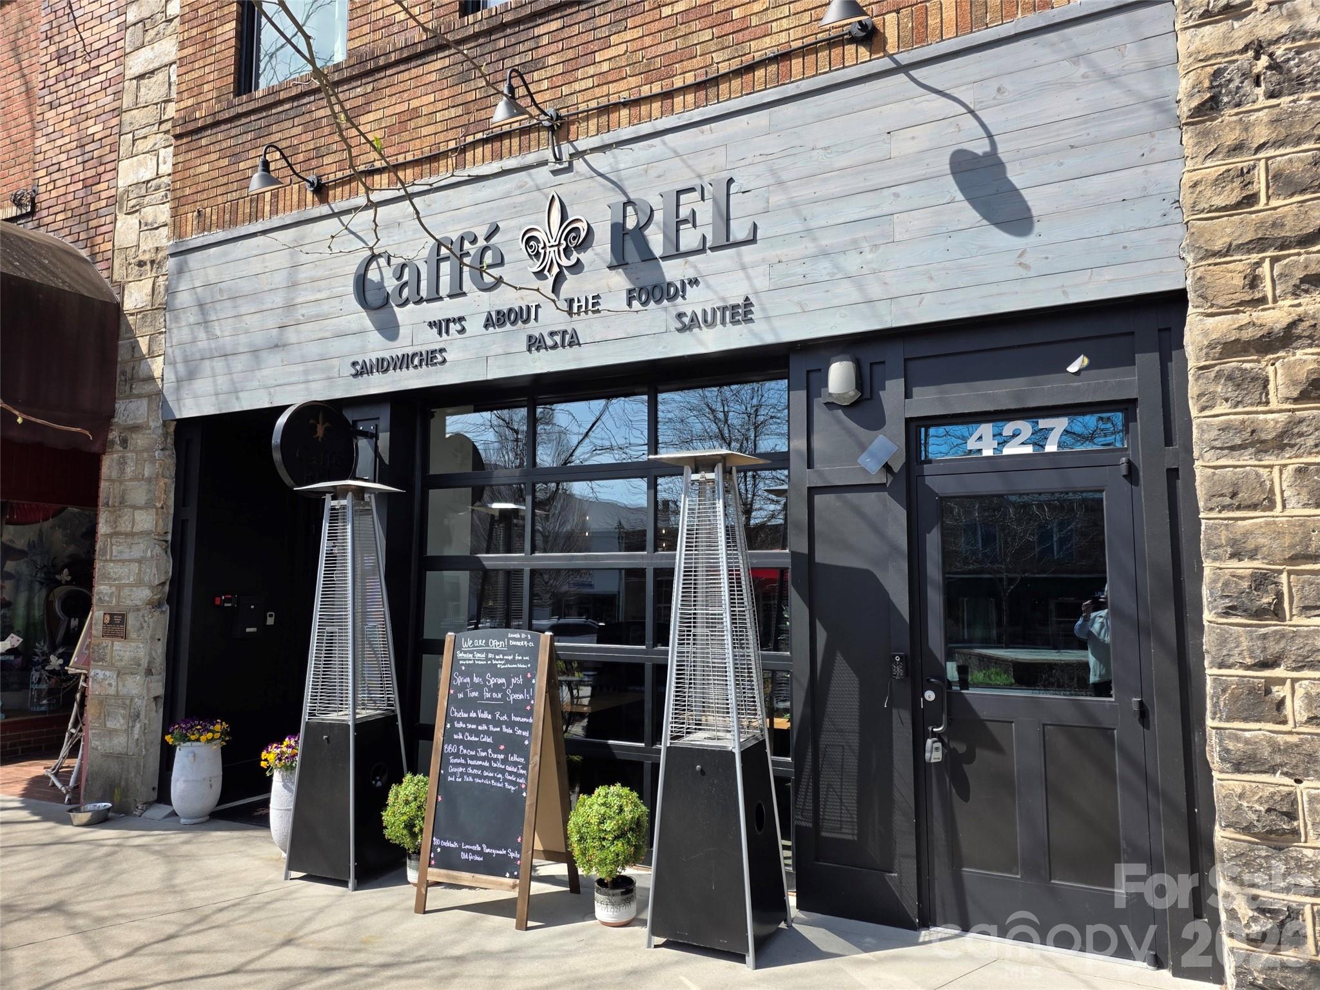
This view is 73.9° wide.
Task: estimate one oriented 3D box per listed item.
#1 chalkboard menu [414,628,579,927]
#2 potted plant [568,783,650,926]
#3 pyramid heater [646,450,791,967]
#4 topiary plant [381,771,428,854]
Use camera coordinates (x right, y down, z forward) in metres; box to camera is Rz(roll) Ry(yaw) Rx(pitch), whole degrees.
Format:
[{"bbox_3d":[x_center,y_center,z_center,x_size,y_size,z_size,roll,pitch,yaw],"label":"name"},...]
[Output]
[{"bbox_3d":[-0.814,1.412,4.584,0.639,1.383,0.535,-2,-6,22],"label":"chalkboard menu"},{"bbox_3d":[-0.229,1.745,4.301,0.383,0.644,0.383,0,-6,0],"label":"potted plant"},{"bbox_3d":[0.291,0.914,4.165,0.511,2.266,0.511,-3,-6,26],"label":"pyramid heater"},{"bbox_3d":[-1.334,1.736,4.912,0.383,0.490,0.383,-3,-6,26],"label":"topiary plant"}]

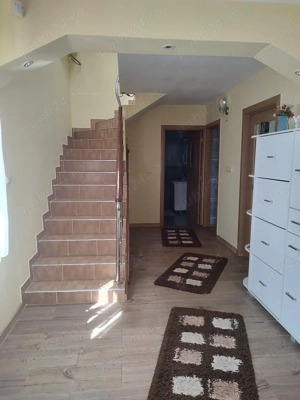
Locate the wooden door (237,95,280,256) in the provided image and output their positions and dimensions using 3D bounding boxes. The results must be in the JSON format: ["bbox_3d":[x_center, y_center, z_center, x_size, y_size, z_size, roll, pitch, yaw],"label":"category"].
[{"bbox_3d":[1.352,-0.152,3.478,0.108,2.044,0.911,-1,9,-5],"label":"wooden door"}]

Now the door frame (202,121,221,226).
[{"bbox_3d":[1.206,-0.425,5.302,0.147,2.038,0.837,-1,9,-5],"label":"door frame"}]

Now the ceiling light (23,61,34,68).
[{"bbox_3d":[-0.827,-0.928,1.886,0.075,0.025,0.075,-26,10,-1],"label":"ceiling light"}]

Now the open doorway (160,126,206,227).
[{"bbox_3d":[0.667,-0.486,5.720,0.904,2.038,0.147,-1,9,-5],"label":"open doorway"}]

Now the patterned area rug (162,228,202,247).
[{"bbox_3d":[0.521,0.651,4.935,0.613,0.025,1.117,0,9,1],"label":"patterned area rug"}]

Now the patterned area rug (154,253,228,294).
[{"bbox_3d":[0.573,0.872,3.483,0.598,0.025,1.137,4,10,26],"label":"patterned area rug"}]

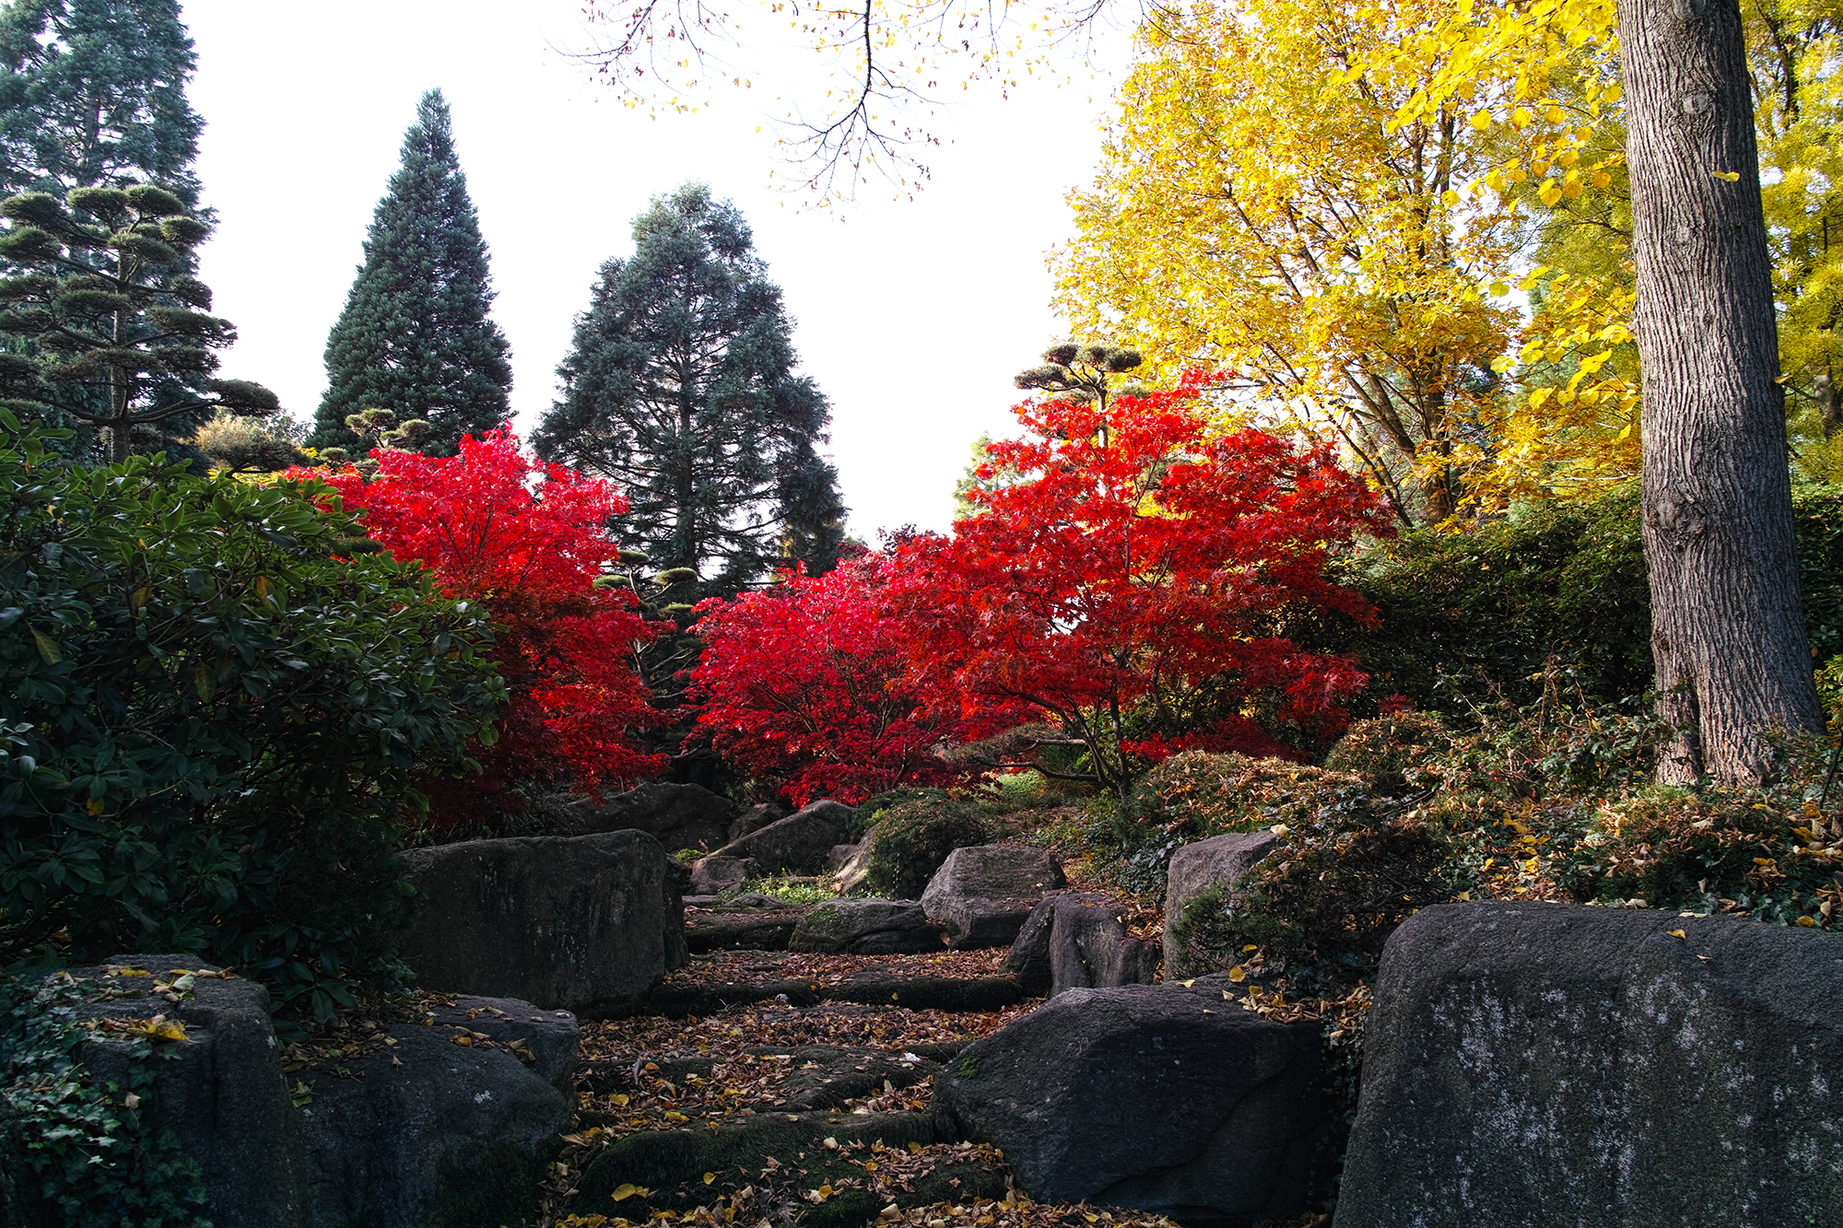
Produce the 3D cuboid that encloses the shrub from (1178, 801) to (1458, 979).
[{"bbox_3d":[1.628,1.148,5.893,1.154,0.750,1.039,0,-9,0],"label":"shrub"}]

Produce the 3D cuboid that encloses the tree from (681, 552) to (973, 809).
[{"bbox_3d":[-0.633,0.528,11.357,2.418,2.030,2.297,0,-9,0],"label":"tree"}]

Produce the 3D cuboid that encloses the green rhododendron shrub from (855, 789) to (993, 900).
[{"bbox_3d":[0.014,1.472,9.082,0.876,0.712,0.832,0,-9,0],"label":"green rhododendron shrub"}]

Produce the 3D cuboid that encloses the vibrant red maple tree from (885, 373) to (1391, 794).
[{"bbox_3d":[1.505,-0.235,9.959,3.520,2.989,3.168,0,-9,0],"label":"vibrant red maple tree"}]

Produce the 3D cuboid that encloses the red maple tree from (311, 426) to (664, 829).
[{"bbox_3d":[-3.035,0.073,9.911,2.517,2.849,2.392,0,-9,0],"label":"red maple tree"}]

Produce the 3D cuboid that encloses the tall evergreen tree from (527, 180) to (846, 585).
[{"bbox_3d":[-5.463,-2.926,33.875,7.535,15.495,7.535,0,-9,0],"label":"tall evergreen tree"}]

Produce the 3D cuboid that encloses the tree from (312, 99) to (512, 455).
[{"bbox_3d":[-14.001,-4.656,39.211,6.113,20.823,6.113,0,-9,0],"label":"tree"}]

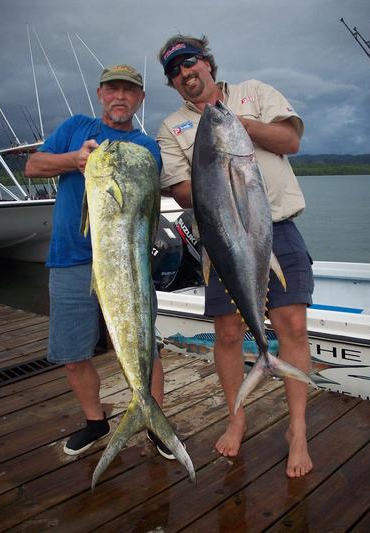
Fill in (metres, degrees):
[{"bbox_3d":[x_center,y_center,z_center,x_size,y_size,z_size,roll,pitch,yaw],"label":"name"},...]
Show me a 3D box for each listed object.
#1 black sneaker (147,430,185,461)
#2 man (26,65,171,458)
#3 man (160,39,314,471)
[{"bbox_3d":[-0.081,0.780,2.669,0.110,0.110,0.285,-6,10,-28],"label":"black sneaker"},{"bbox_3d":[-0.335,0.004,2.480,0.640,1.715,0.470,-2,9,-4],"label":"man"},{"bbox_3d":[0.234,-0.052,2.443,0.640,1.810,0.500,1,9,14],"label":"man"}]

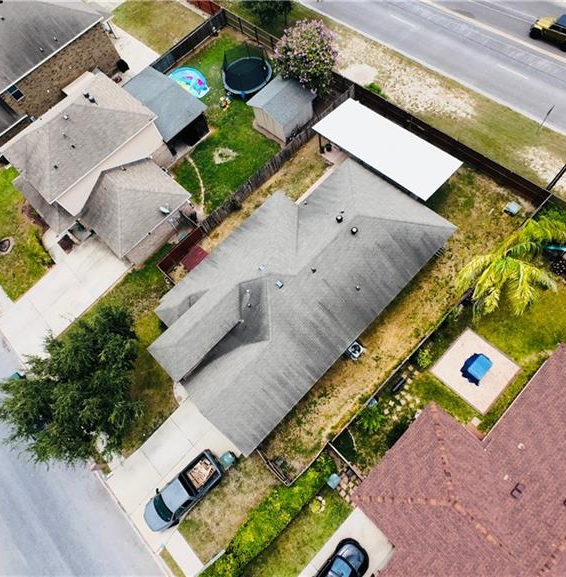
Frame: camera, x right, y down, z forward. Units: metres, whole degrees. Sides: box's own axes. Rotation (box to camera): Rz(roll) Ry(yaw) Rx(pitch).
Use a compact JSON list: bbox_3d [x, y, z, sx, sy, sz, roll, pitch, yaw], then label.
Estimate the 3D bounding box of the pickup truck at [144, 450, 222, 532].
[{"bbox_3d":[-6.390,13.155,21.118,5.150,1.700,1.880,-42,71,-8],"label":"pickup truck"}]

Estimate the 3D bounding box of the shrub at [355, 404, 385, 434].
[{"bbox_3d":[5.386,8.060,19.998,1.650,1.300,1.650,-2,70,7],"label":"shrub"}]

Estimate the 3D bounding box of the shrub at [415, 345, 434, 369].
[{"bbox_3d":[9.484,4.602,21.890,1.350,1.100,1.350,-2,71,6],"label":"shrub"}]

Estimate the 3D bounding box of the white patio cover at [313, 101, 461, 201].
[{"bbox_3d":[7.979,-10.674,26.485,10.800,2.700,4.250,42,81,18],"label":"white patio cover"}]

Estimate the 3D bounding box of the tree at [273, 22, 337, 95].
[{"bbox_3d":[1.954,-19.996,29.006,5.600,5.400,5.600,-2,71,6],"label":"tree"}]

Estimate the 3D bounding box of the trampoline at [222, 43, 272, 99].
[{"bbox_3d":[-3.085,-18.783,28.540,4.100,2.200,4.100,-2,70,7],"label":"trampoline"}]

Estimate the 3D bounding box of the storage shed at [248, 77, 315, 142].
[{"bbox_3d":[-0.004,-16.069,29.148,4.450,3.050,4.300,42,81,18],"label":"storage shed"}]

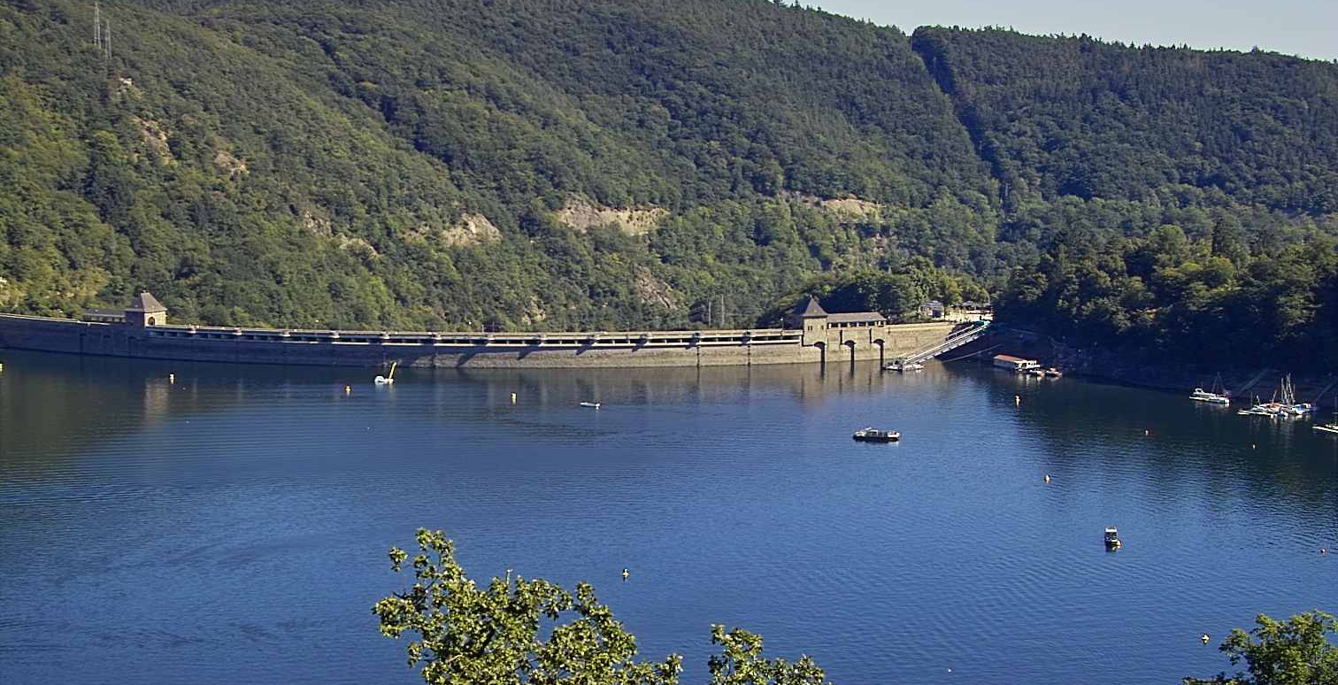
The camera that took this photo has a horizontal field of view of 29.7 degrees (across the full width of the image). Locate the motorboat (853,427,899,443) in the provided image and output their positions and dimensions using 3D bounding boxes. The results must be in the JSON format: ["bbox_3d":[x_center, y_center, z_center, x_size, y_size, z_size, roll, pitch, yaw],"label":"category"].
[{"bbox_3d":[59.400,25.800,722.000,13.000,3.200,3.900,1,6,12],"label":"motorboat"}]

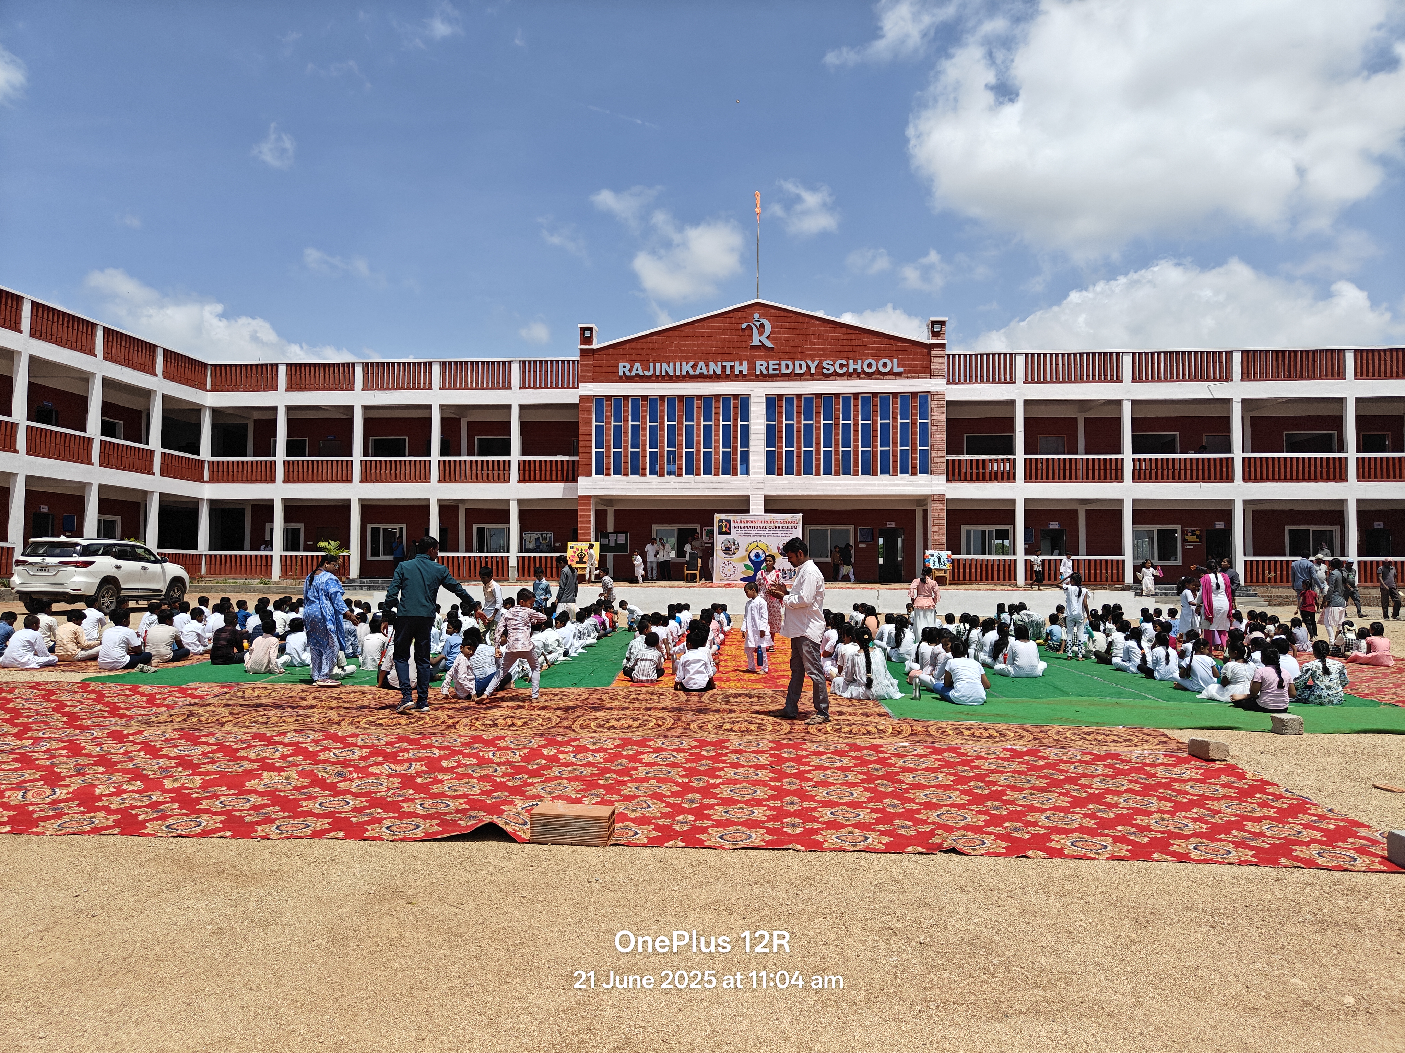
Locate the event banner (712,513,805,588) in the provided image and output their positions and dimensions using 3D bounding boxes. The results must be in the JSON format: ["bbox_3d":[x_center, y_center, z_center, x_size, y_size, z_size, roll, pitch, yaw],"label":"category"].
[{"bbox_3d":[1.913,0.758,33.290,3.031,2.393,0.080,0,-3,5],"label":"event banner"}]

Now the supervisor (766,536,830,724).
[{"bbox_3d":[0.892,0.943,9.036,0.560,1.680,0.520,0,-2,3],"label":"supervisor"}]

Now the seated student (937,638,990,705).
[{"bbox_3d":[2.720,1.499,10.214,0.580,0.670,0.600,1,-3,-13],"label":"seated student"}]

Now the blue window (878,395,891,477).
[{"bbox_3d":[6.341,-3.170,33.906,0.407,2.837,0.100,0,-2,5],"label":"blue window"}]

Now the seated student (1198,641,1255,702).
[{"bbox_3d":[5.812,1.579,10.812,0.460,0.654,0.510,1,-3,-10],"label":"seated student"}]

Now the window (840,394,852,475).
[{"bbox_3d":[5.024,-3.181,34.021,0.409,2.846,0.100,0,-2,5],"label":"window"}]

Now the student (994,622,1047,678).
[{"bbox_3d":[4.199,1.625,12.850,0.650,0.668,0.560,0,-2,0],"label":"student"}]

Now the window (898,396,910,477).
[{"bbox_3d":[7.203,-3.269,34.743,0.407,2.885,0.100,0,-3,5],"label":"window"}]

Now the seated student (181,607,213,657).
[{"bbox_3d":[-7.739,1.594,14.898,0.460,0.697,0.520,-1,-3,22],"label":"seated student"}]

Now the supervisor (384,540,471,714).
[{"bbox_3d":[-2.643,0.941,9.456,0.800,1.670,0.520,-1,-3,25],"label":"supervisor"}]

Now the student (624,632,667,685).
[{"bbox_3d":[-0.696,1.577,11.938,0.510,0.632,0.500,0,-3,0],"label":"student"}]

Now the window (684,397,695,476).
[{"bbox_3d":[-0.431,-3.167,34.495,0.421,2.847,0.100,0,-2,5],"label":"window"}]

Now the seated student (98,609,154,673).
[{"bbox_3d":[-7.698,1.489,13.001,0.560,0.787,0.580,0,-2,20],"label":"seated student"}]

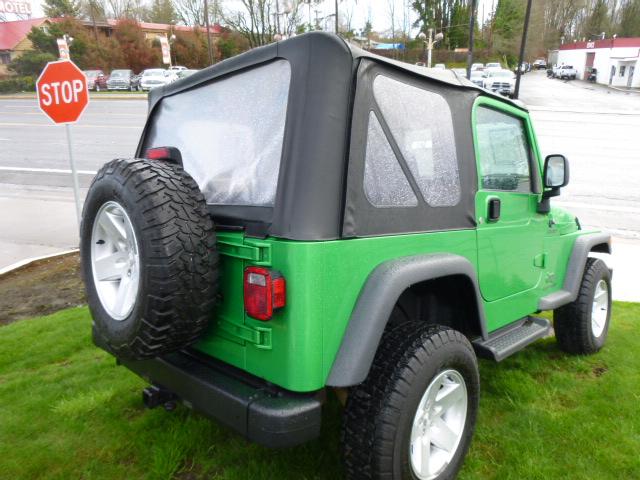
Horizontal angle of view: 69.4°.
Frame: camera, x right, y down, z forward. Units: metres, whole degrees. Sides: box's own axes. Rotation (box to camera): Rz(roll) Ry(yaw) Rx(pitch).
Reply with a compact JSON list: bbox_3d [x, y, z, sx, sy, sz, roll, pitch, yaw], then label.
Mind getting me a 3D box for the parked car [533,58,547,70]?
[{"bbox_3d":[35.099,-28.065,74.000,1.820,1.680,4.600,7,22,20],"label":"parked car"}]

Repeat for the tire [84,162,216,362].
[{"bbox_3d":[-0.682,0.072,1.791,0.771,0.771,0.244,6,7,44],"label":"tire"}]

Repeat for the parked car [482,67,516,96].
[{"bbox_3d":[13.269,-11.787,34.500,2.030,1.920,5.800,5,21,16],"label":"parked car"}]

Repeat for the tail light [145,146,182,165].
[{"bbox_3d":[-0.614,-0.324,1.816,0.203,0.086,0.081,6,7,44],"label":"tail light"}]

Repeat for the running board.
[{"bbox_3d":[1.026,0.500,2.441,0.142,0.076,0.721,6,7,44],"label":"running board"}]

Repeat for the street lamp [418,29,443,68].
[{"bbox_3d":[7.059,-11.273,29.739,1.420,4.200,0.500,3,21,11],"label":"street lamp"}]

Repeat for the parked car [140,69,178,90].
[{"bbox_3d":[-14.943,-15.016,42.830,1.850,1.650,4.800,-3,21,-7],"label":"parked car"}]

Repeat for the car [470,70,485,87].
[{"bbox_3d":[12.701,-13.275,39.170,1.850,1.650,4.800,5,21,12],"label":"car"}]

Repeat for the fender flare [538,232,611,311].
[{"bbox_3d":[1.792,0.156,3.234,0.150,0.435,1.490,3,7,44],"label":"fender flare"}]

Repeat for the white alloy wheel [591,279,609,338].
[{"bbox_3d":[2.046,0.521,3.556,0.200,0.430,0.430,3,7,44],"label":"white alloy wheel"}]

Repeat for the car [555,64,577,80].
[{"bbox_3d":[31.267,-21.408,59.000,1.900,1.800,5.000,7,22,20],"label":"car"}]

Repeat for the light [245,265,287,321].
[{"bbox_3d":[-0.176,0.164,1.488,0.142,0.160,0.081,6,7,44],"label":"light"}]

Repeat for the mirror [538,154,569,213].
[{"bbox_3d":[1.319,-0.319,2.618,0.152,0.299,0.112,6,7,44],"label":"mirror"}]

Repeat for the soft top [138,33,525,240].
[{"bbox_3d":[0.041,-0.434,2.500,1.520,0.700,1.800,3,7,44],"label":"soft top"}]

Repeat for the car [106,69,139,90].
[{"bbox_3d":[-18.373,-15.187,43.217,1.850,1.700,4.700,-4,21,-11],"label":"car"}]

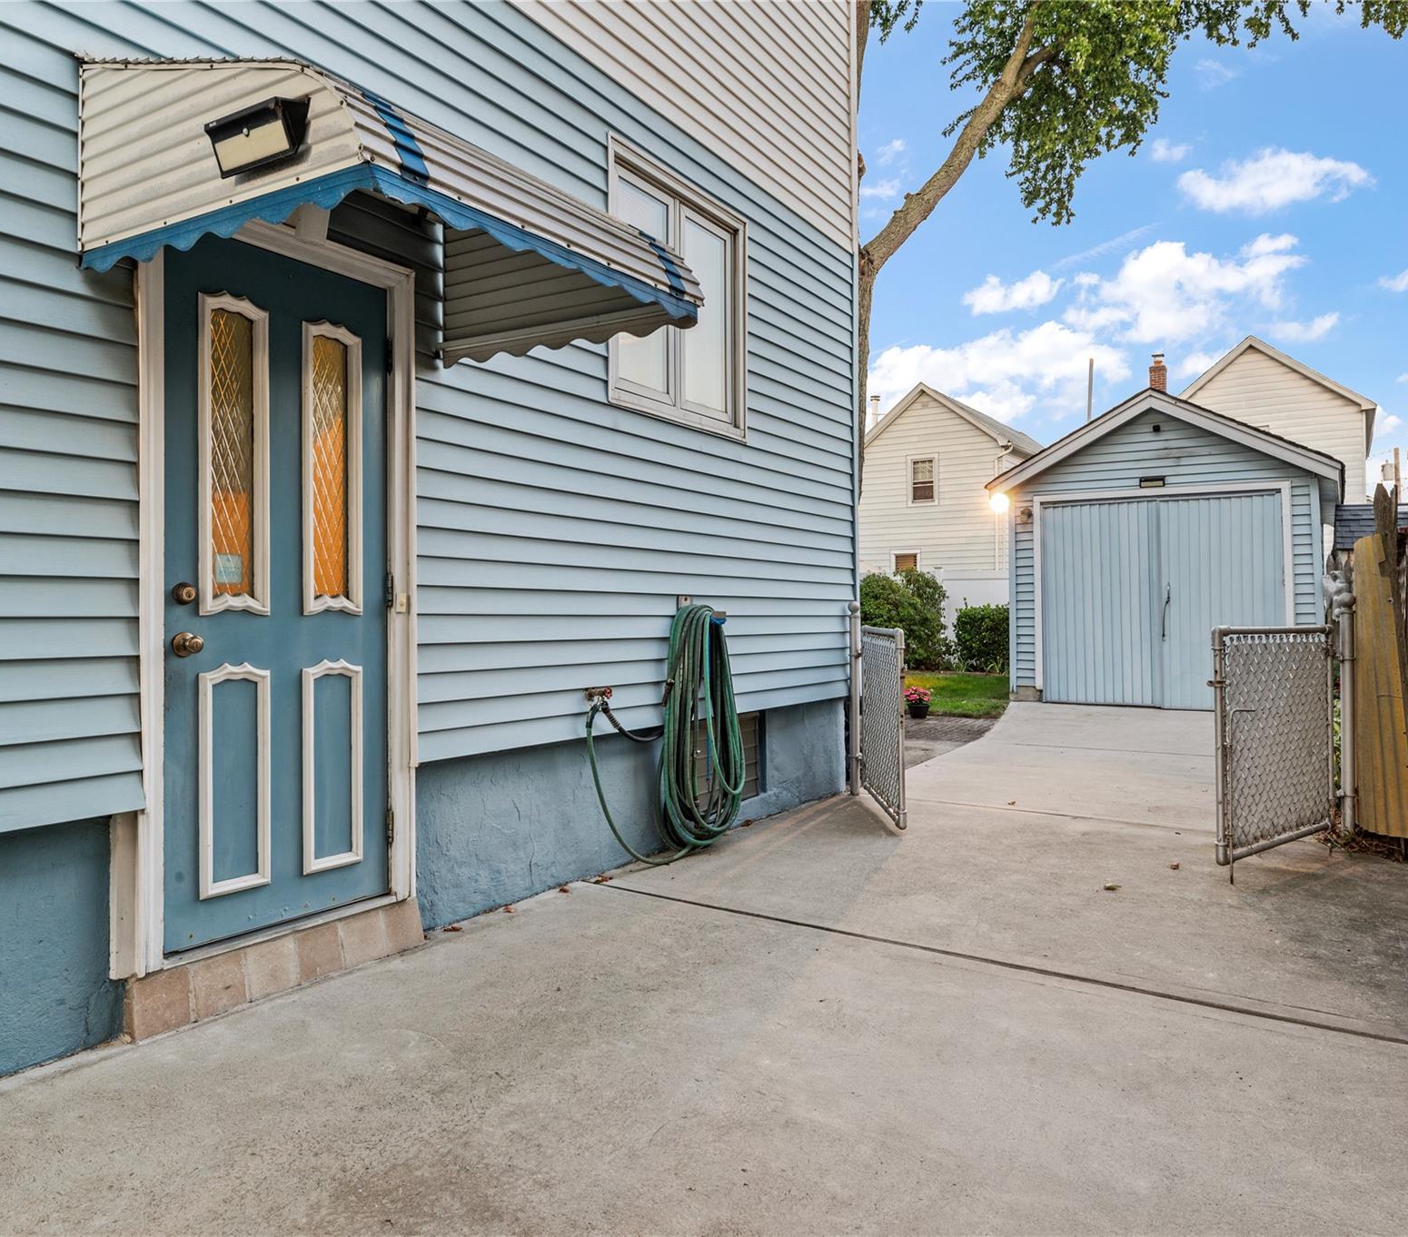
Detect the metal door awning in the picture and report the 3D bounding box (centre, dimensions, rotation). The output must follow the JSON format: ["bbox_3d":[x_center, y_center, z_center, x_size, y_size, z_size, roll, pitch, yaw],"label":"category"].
[{"bbox_3d":[-0.789,-1.145,2.845,1.080,0.560,1.250,0,0,32],"label":"metal door awning"}]

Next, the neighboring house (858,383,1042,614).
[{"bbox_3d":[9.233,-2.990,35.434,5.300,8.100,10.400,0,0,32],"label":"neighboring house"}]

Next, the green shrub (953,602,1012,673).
[{"bbox_3d":[5.220,0.390,18.500,1.250,1.220,1.150,0,0,32],"label":"green shrub"}]

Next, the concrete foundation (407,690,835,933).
[{"bbox_3d":[-0.150,0.800,5.090,0.230,0.590,3.520,0,0,32],"label":"concrete foundation"}]

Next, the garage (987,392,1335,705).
[{"bbox_3d":[6.610,-0.745,14.130,3.620,3.530,6.450,0,0,32],"label":"garage"}]

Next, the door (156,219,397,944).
[{"bbox_3d":[-1.268,-0.090,3.145,0.055,2.030,0.770,0,0,32],"label":"door"}]

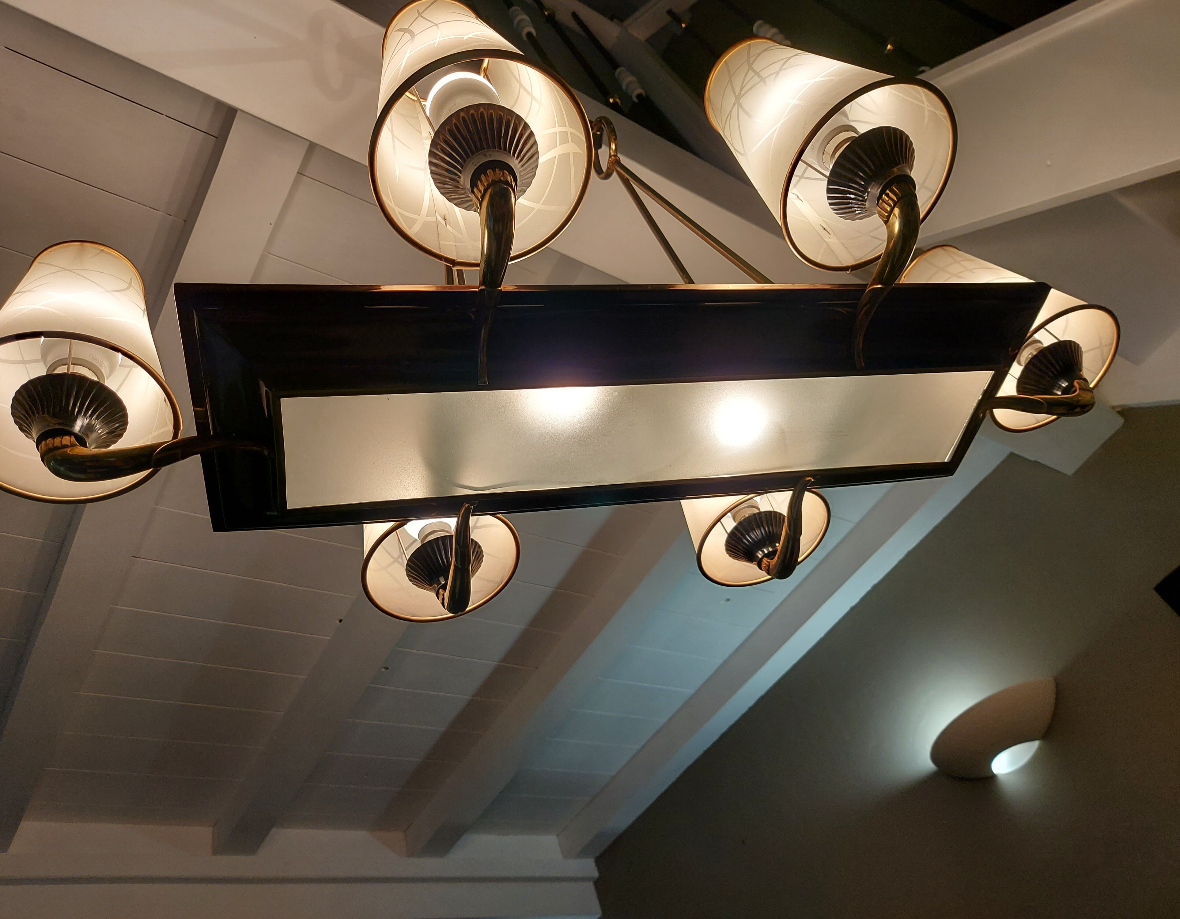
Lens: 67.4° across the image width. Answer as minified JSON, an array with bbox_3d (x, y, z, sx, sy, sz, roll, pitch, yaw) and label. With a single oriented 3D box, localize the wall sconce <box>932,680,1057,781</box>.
[{"bbox_3d":[0.890,0.624,1.981,0.153,0.094,0.360,17,-56,-32],"label":"wall sconce"}]

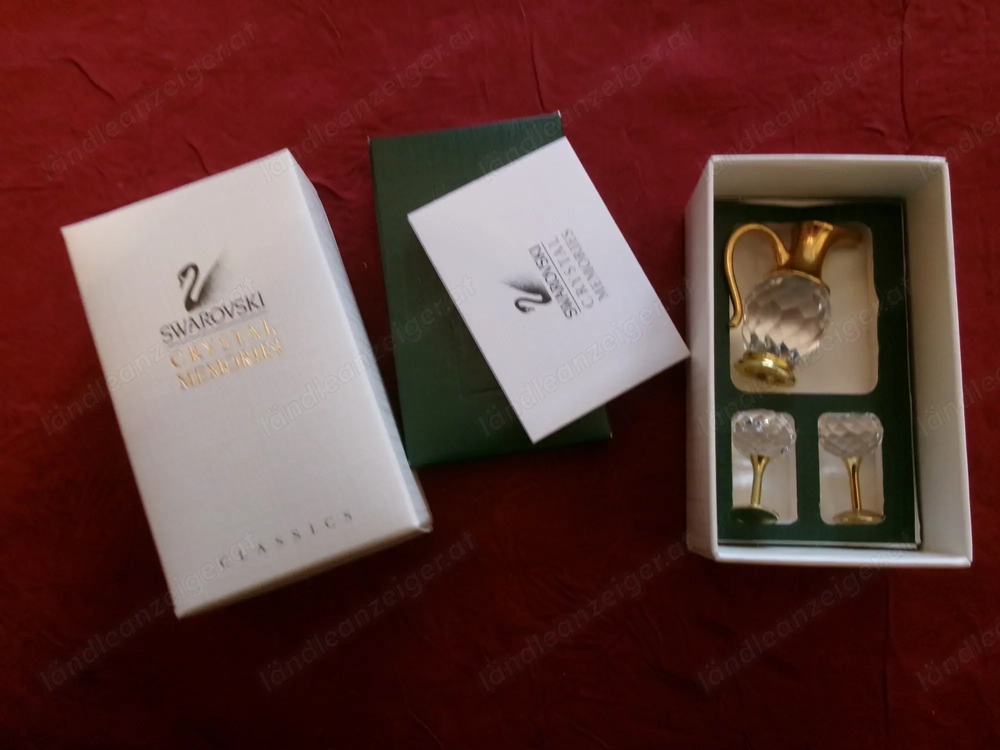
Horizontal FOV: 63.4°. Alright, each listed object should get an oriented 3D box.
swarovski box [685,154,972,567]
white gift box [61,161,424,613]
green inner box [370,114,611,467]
[{"bbox_3d":[0.083,-0.003,0.217,0.060,0.034,0.102,1,81,1],"label":"swarovski box"},{"bbox_3d":[-0.067,0.002,0.221,0.062,0.030,0.106,-20,81,-2],"label":"white gift box"},{"bbox_3d":[-0.004,-0.025,0.234,0.056,0.011,0.096,-8,81,0],"label":"green inner box"}]

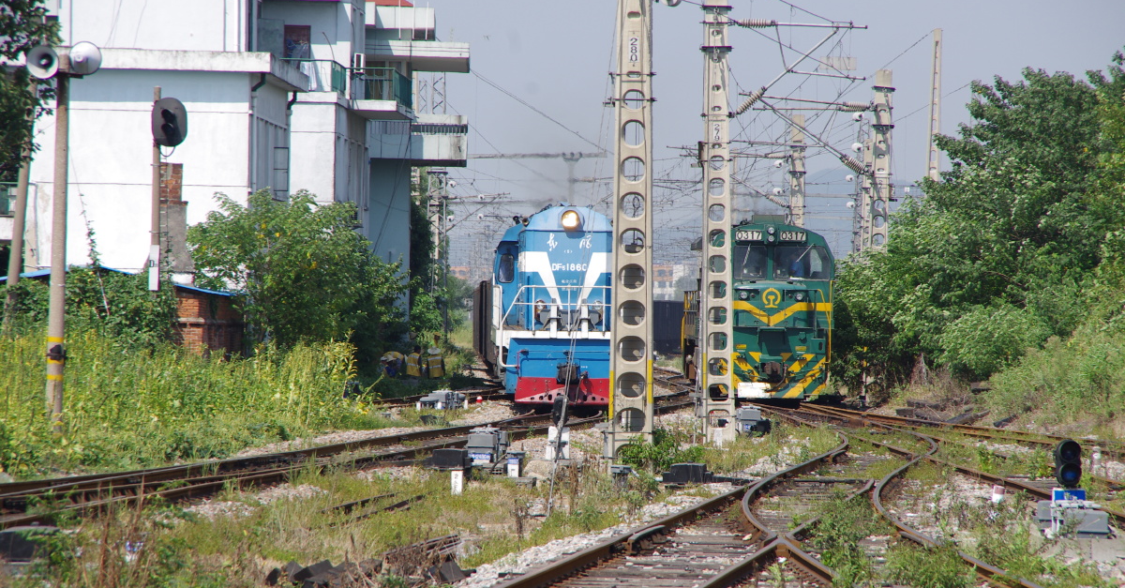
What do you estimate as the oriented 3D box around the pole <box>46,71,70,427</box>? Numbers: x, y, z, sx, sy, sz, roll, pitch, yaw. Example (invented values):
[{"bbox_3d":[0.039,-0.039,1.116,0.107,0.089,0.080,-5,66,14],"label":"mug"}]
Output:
[{"bbox_3d":[-6.714,-0.375,84.000,0.220,5.560,0.220,2,0,0],"label":"pole"}]

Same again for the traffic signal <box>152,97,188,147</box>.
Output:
[{"bbox_3d":[-8.152,-3.565,131.000,0.730,1.030,0.500,0,0,10],"label":"traffic signal"}]

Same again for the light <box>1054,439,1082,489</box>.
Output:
[{"bbox_3d":[4.934,1.655,61.500,0.260,0.490,0.360,0,0,-4],"label":"light"}]

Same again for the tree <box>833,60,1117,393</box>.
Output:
[{"bbox_3d":[10.284,-1.634,157.000,7.000,8.200,6.500,0,0,0],"label":"tree"}]

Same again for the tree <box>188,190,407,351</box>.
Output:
[{"bbox_3d":[-6.427,-0.068,153.000,5.300,4.900,4.800,0,0,0],"label":"tree"}]

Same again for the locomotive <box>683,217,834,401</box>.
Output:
[{"bbox_3d":[5.100,0.470,168.300,3.200,4.660,18.600,0,0,-1],"label":"locomotive"}]

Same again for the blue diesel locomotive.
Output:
[{"bbox_3d":[-0.170,0.310,153.300,3.200,4.660,18.600,0,0,-2],"label":"blue diesel locomotive"}]

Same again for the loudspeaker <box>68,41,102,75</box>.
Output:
[{"bbox_3d":[-6.365,-3.139,84.100,0.440,0.450,0.400,0,0,7],"label":"loudspeaker"}]

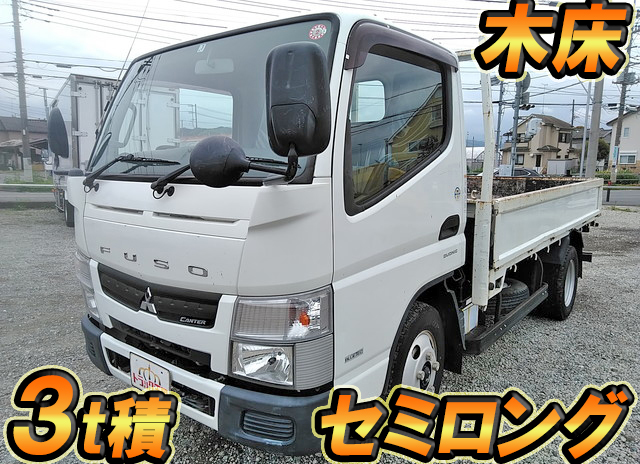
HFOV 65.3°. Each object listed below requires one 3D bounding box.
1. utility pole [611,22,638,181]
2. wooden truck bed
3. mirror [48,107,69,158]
[{"bbox_3d":[20.473,-9.219,33.707,0.400,11.800,0.400,5,9,30],"label":"utility pole"},{"bbox_3d":[1.335,-0.172,4.705,1.770,0.530,3.350,6,11,39],"label":"wooden truck bed"},{"bbox_3d":[-1.389,-0.527,2.655,0.085,0.275,0.170,-15,17,-36],"label":"mirror"}]

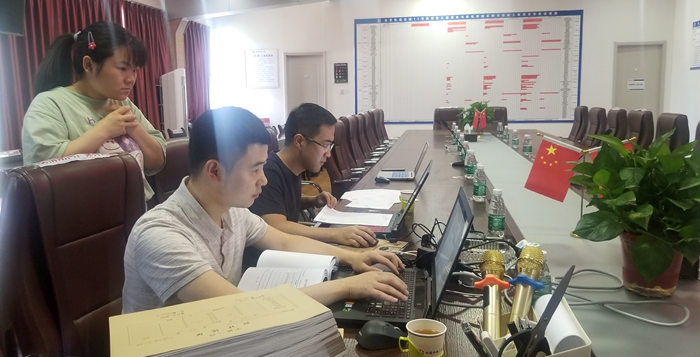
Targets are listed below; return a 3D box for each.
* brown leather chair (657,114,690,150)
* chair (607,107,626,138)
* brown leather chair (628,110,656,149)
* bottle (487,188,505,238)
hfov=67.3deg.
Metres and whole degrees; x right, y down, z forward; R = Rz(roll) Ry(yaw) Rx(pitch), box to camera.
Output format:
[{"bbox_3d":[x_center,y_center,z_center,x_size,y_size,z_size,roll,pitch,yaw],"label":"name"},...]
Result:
[{"bbox_3d":[2.604,-0.029,4.736,0.660,1.080,0.600,1,9,10],"label":"brown leather chair"},{"bbox_3d":[2.858,-0.263,6.226,0.660,1.080,0.600,1,9,10],"label":"chair"},{"bbox_3d":[2.502,-0.096,5.080,0.680,1.080,0.620,0,9,10],"label":"brown leather chair"},{"bbox_3d":[0.549,0.127,1.962,0.062,0.173,0.062,0,9,10],"label":"bottle"}]

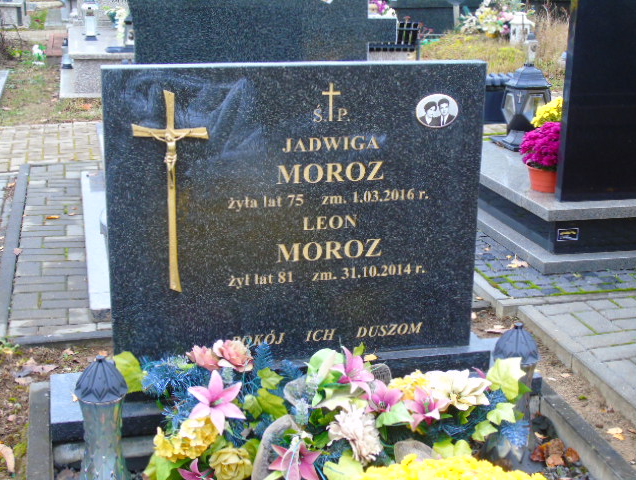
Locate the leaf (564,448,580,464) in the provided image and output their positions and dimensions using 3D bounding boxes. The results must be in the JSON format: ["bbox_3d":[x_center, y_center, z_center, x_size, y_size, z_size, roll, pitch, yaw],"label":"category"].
[{"bbox_3d":[0.700,0.595,2.745,0.042,0.032,0.035,-3,17,-13],"label":"leaf"}]

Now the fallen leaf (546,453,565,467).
[{"bbox_3d":[0.651,0.602,2.738,0.046,0.030,0.038,-3,17,-13],"label":"fallen leaf"}]

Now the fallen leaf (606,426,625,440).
[{"bbox_3d":[0.801,0.522,2.688,0.049,0.015,0.065,6,17,18],"label":"fallen leaf"}]

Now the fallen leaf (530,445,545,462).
[{"bbox_3d":[0.604,0.589,2.746,0.040,0.035,0.040,-3,17,-13],"label":"fallen leaf"}]

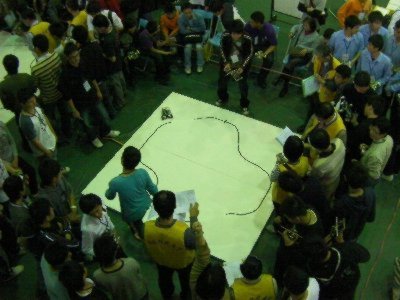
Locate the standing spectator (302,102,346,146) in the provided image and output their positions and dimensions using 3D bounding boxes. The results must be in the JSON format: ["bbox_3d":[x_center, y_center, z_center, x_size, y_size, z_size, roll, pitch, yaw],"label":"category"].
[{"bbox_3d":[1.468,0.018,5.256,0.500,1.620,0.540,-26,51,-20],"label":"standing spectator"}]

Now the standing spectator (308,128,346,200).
[{"bbox_3d":[1.311,0.453,4.813,0.480,1.680,0.540,30,55,27],"label":"standing spectator"}]

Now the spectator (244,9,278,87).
[{"bbox_3d":[0.975,-1.689,7.141,0.550,1.270,0.800,10,49,12],"label":"spectator"}]

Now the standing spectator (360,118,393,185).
[{"bbox_3d":[1.948,0.271,5.088,0.500,1.630,0.520,-10,48,-6],"label":"standing spectator"}]

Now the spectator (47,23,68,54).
[{"bbox_3d":[-1.874,-1.122,6.474,0.420,1.660,0.520,26,53,24],"label":"spectator"}]

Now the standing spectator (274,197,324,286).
[{"bbox_3d":[0.939,0.991,4.498,0.500,1.620,0.520,-15,49,-10],"label":"standing spectator"}]

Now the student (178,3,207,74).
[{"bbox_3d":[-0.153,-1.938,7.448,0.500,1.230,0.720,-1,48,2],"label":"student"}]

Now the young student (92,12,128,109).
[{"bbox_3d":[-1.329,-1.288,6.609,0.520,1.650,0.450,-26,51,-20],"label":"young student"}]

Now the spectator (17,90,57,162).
[{"bbox_3d":[-1.920,-0.138,5.635,0.420,1.650,0.500,8,49,10],"label":"spectator"}]

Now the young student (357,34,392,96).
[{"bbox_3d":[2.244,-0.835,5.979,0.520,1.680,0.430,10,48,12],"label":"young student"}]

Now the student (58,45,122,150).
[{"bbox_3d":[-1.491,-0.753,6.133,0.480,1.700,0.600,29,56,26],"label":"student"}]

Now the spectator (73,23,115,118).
[{"bbox_3d":[-1.451,-1.054,6.381,0.420,1.670,0.520,-1,47,2],"label":"spectator"}]

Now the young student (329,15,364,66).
[{"bbox_3d":[2.021,-1.163,6.300,0.520,1.680,0.420,3,47,6],"label":"young student"}]

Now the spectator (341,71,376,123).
[{"bbox_3d":[1.840,-0.297,5.507,0.450,1.660,0.520,-35,55,-27],"label":"spectator"}]

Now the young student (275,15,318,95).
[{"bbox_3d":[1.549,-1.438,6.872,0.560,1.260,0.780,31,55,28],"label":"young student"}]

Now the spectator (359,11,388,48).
[{"bbox_3d":[2.387,-1.264,6.433,0.500,1.650,0.400,10,49,12],"label":"spectator"}]

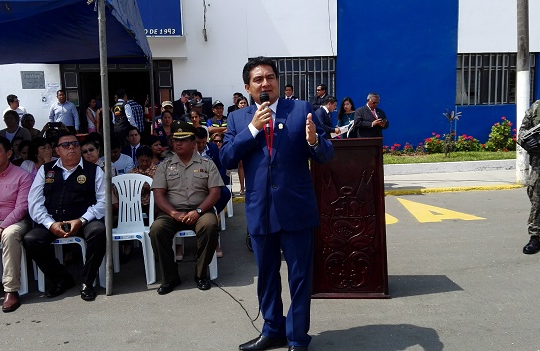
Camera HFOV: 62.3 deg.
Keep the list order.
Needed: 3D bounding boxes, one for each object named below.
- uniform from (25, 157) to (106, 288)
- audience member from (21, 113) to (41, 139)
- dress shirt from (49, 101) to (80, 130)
[{"bbox_3d":[-1.756,0.373,3.837,0.620,1.070,0.740,-2,7,-9],"label":"uniform"},{"bbox_3d":[-3.378,-0.159,6.330,0.420,1.460,0.280,-3,8,-15],"label":"audience member"},{"bbox_3d":[-3.921,-1.142,8.513,0.570,0.620,0.280,-3,8,-15],"label":"dress shirt"}]

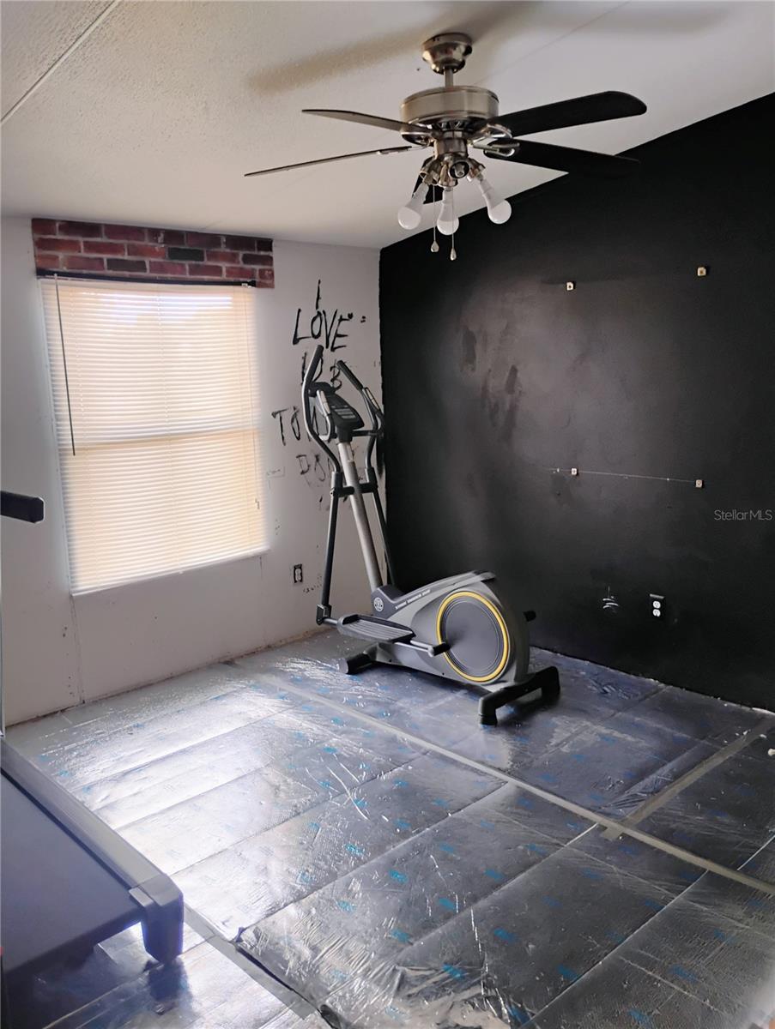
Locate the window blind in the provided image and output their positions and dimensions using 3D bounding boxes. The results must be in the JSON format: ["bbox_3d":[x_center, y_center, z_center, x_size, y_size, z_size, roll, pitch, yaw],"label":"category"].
[{"bbox_3d":[-1.074,-0.414,4.116,1.116,1.427,0.040,-11,14,-42],"label":"window blind"}]

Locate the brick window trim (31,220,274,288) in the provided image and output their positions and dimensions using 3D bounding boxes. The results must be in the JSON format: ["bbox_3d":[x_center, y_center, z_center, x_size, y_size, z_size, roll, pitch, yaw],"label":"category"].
[{"bbox_3d":[-1.057,-1.243,4.010,1.255,0.247,0.020,-11,14,-42],"label":"brick window trim"}]

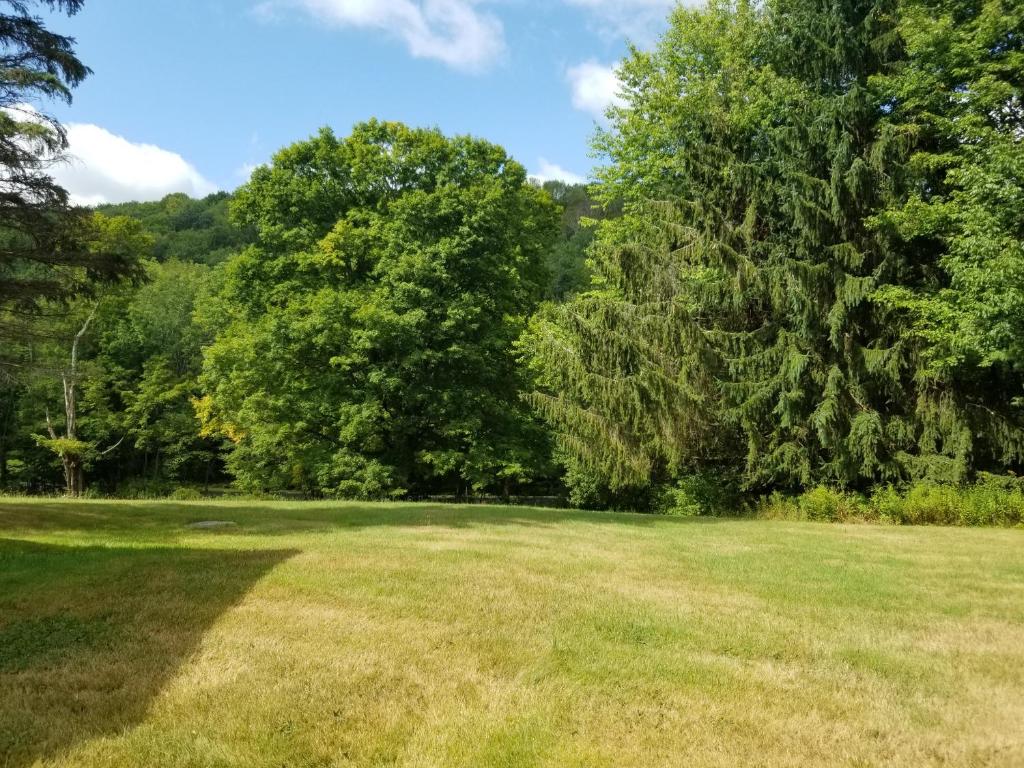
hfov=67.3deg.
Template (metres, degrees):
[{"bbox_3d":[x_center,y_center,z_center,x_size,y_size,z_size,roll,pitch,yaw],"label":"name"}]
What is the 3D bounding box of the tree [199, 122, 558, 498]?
[{"bbox_3d":[-5.159,-2.781,29.500,13.500,14.500,12.700,0,-3,-10],"label":"tree"}]

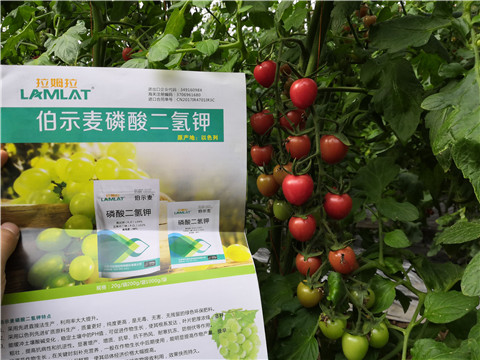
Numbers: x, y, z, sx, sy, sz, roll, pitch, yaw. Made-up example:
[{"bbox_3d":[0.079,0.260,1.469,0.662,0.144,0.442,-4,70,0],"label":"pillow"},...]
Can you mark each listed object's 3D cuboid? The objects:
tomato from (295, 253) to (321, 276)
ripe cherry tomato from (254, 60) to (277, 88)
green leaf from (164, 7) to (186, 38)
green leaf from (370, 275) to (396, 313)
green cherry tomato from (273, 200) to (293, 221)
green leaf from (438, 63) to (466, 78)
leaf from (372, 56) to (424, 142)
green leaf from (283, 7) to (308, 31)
[{"bbox_3d":[0.076,0.095,0.420,0.029,0.028,0.029,1,11,0],"label":"tomato"},{"bbox_3d":[0.028,-0.120,0.425,0.026,0.031,0.026,-9,9,0],"label":"ripe cherry tomato"},{"bbox_3d":[-0.086,-0.206,0.490,0.025,0.048,0.014,28,-7,-34],"label":"green leaf"},{"bbox_3d":[0.173,0.139,0.460,0.036,0.048,0.016,17,6,18],"label":"green leaf"},{"bbox_3d":[0.050,0.036,0.445,0.023,0.025,0.023,0,6,0],"label":"green cherry tomato"},{"bbox_3d":[0.284,-0.146,0.500,0.038,0.022,0.022,3,11,11],"label":"green leaf"},{"bbox_3d":[0.212,-0.109,0.500,0.068,0.115,0.028,-3,6,0],"label":"leaf"},{"bbox_3d":[0.071,-0.207,0.480,0.032,0.032,0.015,0,10,0],"label":"green leaf"}]

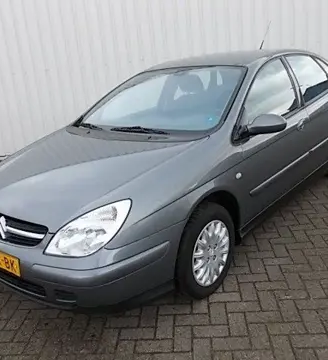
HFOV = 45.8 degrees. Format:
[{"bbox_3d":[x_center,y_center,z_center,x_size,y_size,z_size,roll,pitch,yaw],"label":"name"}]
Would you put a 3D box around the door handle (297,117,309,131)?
[{"bbox_3d":[1.097,-0.451,3.089,0.060,0.085,0.200,9,22,39],"label":"door handle"}]

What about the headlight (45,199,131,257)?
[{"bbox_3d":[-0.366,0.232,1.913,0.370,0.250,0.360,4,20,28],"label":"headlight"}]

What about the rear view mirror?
[{"bbox_3d":[0.617,-0.351,2.411,0.230,0.150,0.150,9,22,39],"label":"rear view mirror"}]

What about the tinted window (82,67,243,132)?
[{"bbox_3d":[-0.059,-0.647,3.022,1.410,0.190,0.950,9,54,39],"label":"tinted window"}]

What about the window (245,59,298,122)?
[{"bbox_3d":[0.741,-0.657,2.857,0.100,0.460,0.980,-12,9,44],"label":"window"}]

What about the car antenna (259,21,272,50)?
[{"bbox_3d":[1.118,-1.585,4.262,0.020,0.420,0.020,9,-21,39],"label":"car antenna"}]

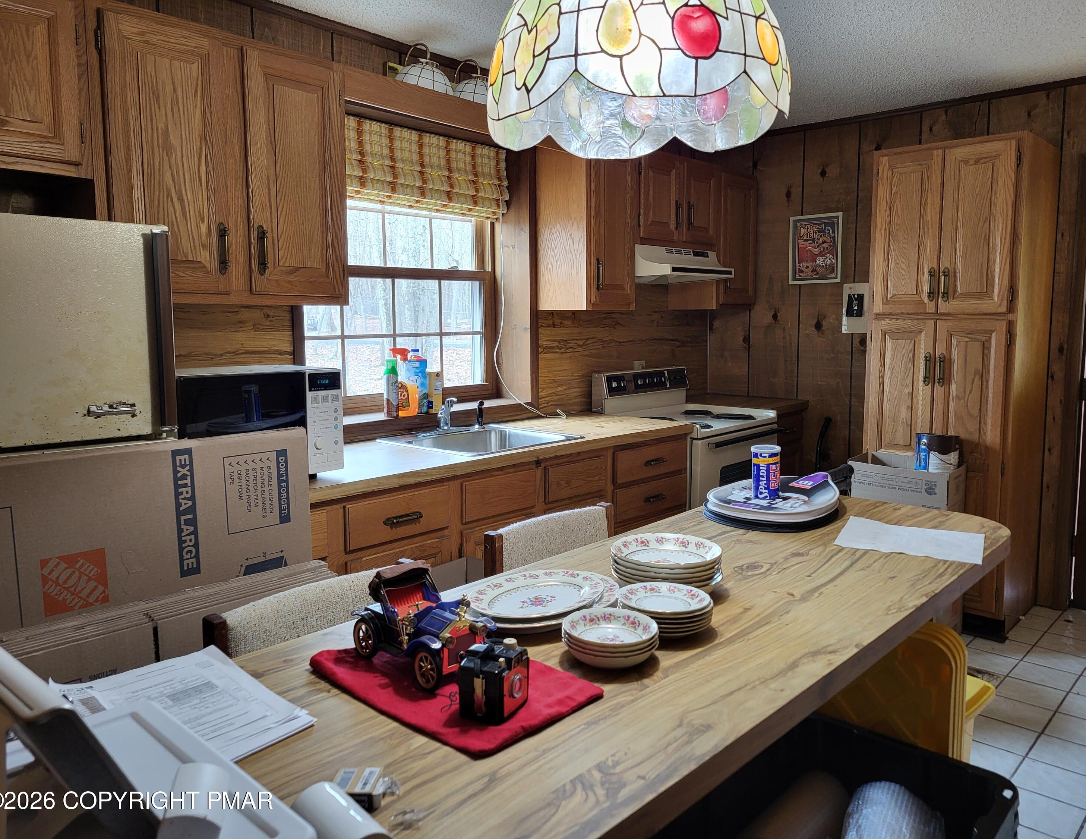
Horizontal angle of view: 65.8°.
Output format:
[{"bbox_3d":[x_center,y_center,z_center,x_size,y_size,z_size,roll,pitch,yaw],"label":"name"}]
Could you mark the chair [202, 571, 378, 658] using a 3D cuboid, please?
[{"bbox_3d":[-0.255,0.765,1.501,0.530,0.860,0.460,5,8,43],"label":"chair"}]

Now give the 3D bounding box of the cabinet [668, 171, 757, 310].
[{"bbox_3d":[0.972,-0.996,4.763,0.325,0.765,0.430,5,8,42],"label":"cabinet"}]

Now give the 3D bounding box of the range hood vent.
[{"bbox_3d":[0.630,-0.796,4.318,0.458,0.150,0.764,6,9,42],"label":"range hood vent"}]

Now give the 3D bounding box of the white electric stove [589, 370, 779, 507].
[{"bbox_3d":[0.745,0.309,4.354,0.690,1.112,0.764,6,9,42],"label":"white electric stove"}]

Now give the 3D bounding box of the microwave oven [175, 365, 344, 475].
[{"bbox_3d":[-0.924,0.015,2.532,0.360,0.320,0.507,6,9,42],"label":"microwave oven"}]

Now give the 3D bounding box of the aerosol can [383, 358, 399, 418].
[{"bbox_3d":[-0.621,-0.129,3.439,0.063,0.240,0.063,-1,7,0],"label":"aerosol can"}]

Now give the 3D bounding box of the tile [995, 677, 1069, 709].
[{"bbox_3d":[1.795,1.010,3.088,0.200,0.010,0.200,6,9,42],"label":"tile"}]

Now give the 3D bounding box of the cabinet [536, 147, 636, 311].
[{"bbox_3d":[0.208,-0.891,3.917,0.325,0.765,0.372,5,8,42],"label":"cabinet"}]

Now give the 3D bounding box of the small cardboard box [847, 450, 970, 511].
[{"bbox_3d":[1.573,0.405,3.651,0.430,0.457,0.310,6,9,42],"label":"small cardboard box"}]

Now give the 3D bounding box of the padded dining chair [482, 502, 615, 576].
[{"bbox_3d":[0.190,0.702,2.053,0.465,0.860,0.530,-6,8,-44],"label":"padded dining chair"}]

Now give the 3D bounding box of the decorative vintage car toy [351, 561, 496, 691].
[{"bbox_3d":[-0.161,0.263,1.119,0.098,0.130,0.222,-6,8,-42],"label":"decorative vintage car toy"}]

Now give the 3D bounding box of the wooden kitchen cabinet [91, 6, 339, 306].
[{"bbox_3d":[-1.012,-0.739,2.568,0.325,0.770,0.775,5,8,42],"label":"wooden kitchen cabinet"}]

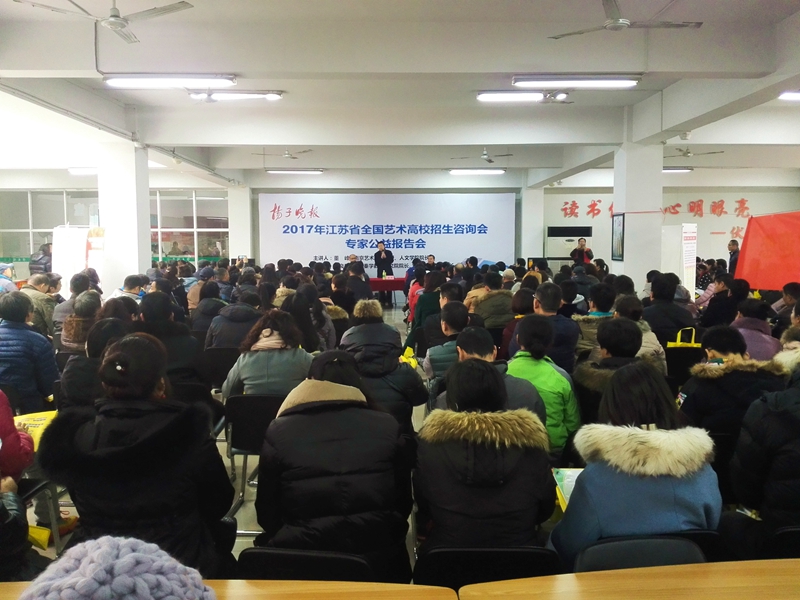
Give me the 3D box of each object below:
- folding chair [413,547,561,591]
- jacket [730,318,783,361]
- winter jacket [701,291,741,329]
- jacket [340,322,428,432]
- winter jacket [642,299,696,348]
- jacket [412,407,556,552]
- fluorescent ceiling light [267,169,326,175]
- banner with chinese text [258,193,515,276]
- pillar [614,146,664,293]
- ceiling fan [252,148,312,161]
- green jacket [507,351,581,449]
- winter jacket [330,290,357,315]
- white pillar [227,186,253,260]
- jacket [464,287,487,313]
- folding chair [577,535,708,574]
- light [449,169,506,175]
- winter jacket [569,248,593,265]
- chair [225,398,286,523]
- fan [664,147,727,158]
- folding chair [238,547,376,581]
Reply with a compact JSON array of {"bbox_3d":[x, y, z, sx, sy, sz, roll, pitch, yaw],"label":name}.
[{"bbox_3d":[0.246,1.055,2.158,0.450,0.820,0.510,0,5,-1],"label":"folding chair"},{"bbox_3d":[2.686,0.427,5.150,0.500,0.620,0.400,-1,5,-11],"label":"jacket"},{"bbox_3d":[3.507,0.244,7.287,0.500,0.640,0.420,-3,5,-31],"label":"winter jacket"},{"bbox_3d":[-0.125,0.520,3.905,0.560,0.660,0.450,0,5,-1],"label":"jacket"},{"bbox_3d":[2.208,0.331,5.532,0.460,0.620,0.360,0,5,-1],"label":"winter jacket"},{"bbox_3d":[0.284,0.643,2.250,0.490,0.660,0.420,0,5,-1],"label":"jacket"},{"bbox_3d":[-2.287,-2.793,14.600,1.270,0.090,0.140,0,5,-1],"label":"fluorescent ceiling light"},{"bbox_3d":[-0.349,-1.419,17.741,6.800,2.900,0.060,0,5,-1],"label":"banner with chinese text"},{"bbox_3d":[3.743,-0.845,10.612,0.570,3.150,0.560,0,5,-1],"label":"pillar"},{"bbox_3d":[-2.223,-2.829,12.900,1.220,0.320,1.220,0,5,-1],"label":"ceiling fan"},{"bbox_3d":[0.716,0.518,3.565,0.450,0.560,0.380,0,5,-4],"label":"green jacket"},{"bbox_3d":[-0.728,0.159,8.635,0.490,0.620,0.420,0,5,2],"label":"winter jacket"},{"bbox_3d":[-4.404,-1.528,18.675,0.600,3.220,0.550,0,5,-1],"label":"white pillar"},{"bbox_3d":[1.020,0.083,8.600,0.460,0.600,0.400,0,5,-1],"label":"jacket"},{"bbox_3d":[0.683,1.056,2.143,0.440,0.820,0.500,0,5,-4],"label":"folding chair"},{"bbox_3d":[1.682,-2.755,14.357,1.260,0.100,0.120,0,5,-1],"label":"light"},{"bbox_3d":[3.873,-0.822,14.300,0.560,0.620,0.380,0,5,-1],"label":"winter jacket"},{"bbox_3d":[-0.749,0.877,3.970,0.460,0.780,0.500,0,5,-1],"label":"chair"},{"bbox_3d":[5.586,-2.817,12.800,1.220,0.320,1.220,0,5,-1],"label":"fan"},{"bbox_3d":[-0.243,1.073,2.130,0.440,0.790,0.480,0,5,6],"label":"folding chair"}]

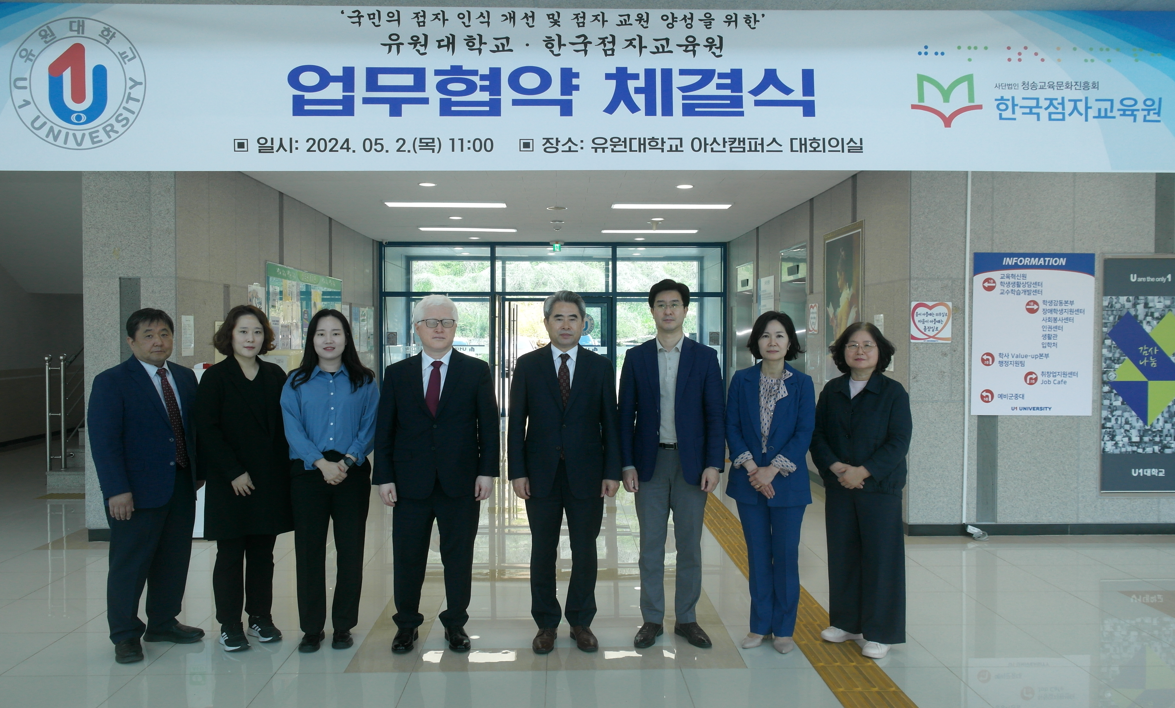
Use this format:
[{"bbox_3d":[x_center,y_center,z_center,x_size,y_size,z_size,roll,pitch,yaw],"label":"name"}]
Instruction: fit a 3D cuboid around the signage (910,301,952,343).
[{"bbox_3d":[2.546,-0.233,6.510,0.302,0.299,0.015,0,1,-2],"label":"signage"}]

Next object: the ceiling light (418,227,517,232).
[{"bbox_3d":[-1.587,-1.665,11.720,1.280,0.060,0.200,0,1,-2],"label":"ceiling light"}]

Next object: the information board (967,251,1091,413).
[{"bbox_3d":[3.310,-0.142,6.530,0.910,1.200,0.030,0,1,-2],"label":"information board"}]

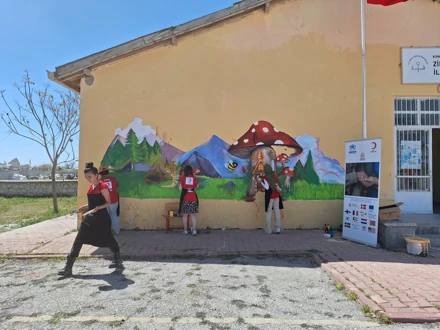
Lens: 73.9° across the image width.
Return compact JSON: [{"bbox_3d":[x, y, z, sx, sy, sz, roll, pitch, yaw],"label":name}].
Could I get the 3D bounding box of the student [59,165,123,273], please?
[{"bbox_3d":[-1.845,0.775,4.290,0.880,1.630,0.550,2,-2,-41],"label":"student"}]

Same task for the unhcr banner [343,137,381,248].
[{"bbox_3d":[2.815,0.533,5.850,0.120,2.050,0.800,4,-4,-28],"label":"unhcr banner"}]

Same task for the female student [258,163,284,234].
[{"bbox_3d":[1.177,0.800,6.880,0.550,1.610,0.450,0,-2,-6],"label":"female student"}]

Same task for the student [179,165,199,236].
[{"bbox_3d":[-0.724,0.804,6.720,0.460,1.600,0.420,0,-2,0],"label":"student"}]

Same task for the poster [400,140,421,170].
[{"bbox_3d":[4.746,-0.238,7.250,0.500,0.690,0.015,0,-2,0],"label":"poster"}]

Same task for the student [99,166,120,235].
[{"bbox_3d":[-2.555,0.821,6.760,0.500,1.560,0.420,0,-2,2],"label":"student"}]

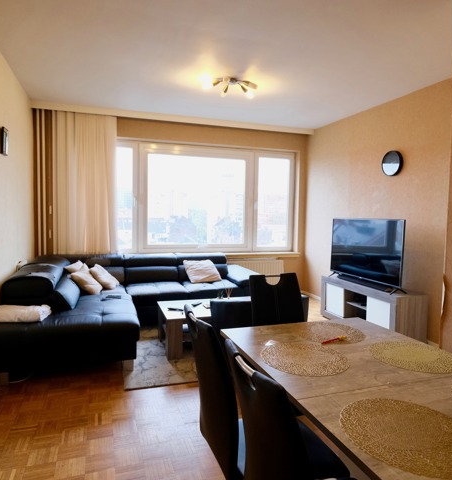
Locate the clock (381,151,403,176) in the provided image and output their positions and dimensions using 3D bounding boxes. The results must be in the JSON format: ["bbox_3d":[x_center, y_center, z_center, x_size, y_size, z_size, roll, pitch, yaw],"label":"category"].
[{"bbox_3d":[2.040,-0.936,4.436,0.050,0.310,0.310,0,4,-18],"label":"clock"}]

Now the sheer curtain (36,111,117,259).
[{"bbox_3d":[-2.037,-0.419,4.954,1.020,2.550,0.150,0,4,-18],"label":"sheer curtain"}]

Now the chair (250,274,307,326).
[{"bbox_3d":[0.395,0.732,2.143,0.440,0.980,0.550,0,4,-18],"label":"chair"}]

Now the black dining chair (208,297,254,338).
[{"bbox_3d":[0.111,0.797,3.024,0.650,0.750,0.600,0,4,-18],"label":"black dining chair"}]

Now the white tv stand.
[{"bbox_3d":[1.769,0.832,4.500,0.420,0.545,1.370,0,4,-18],"label":"white tv stand"}]

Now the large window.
[{"bbox_3d":[-0.327,-0.632,5.766,3.230,1.740,0.150,0,4,-18],"label":"large window"}]

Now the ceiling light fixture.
[{"bbox_3d":[0.066,-1.628,3.785,0.470,0.140,0.470,1,3,0],"label":"ceiling light fixture"}]

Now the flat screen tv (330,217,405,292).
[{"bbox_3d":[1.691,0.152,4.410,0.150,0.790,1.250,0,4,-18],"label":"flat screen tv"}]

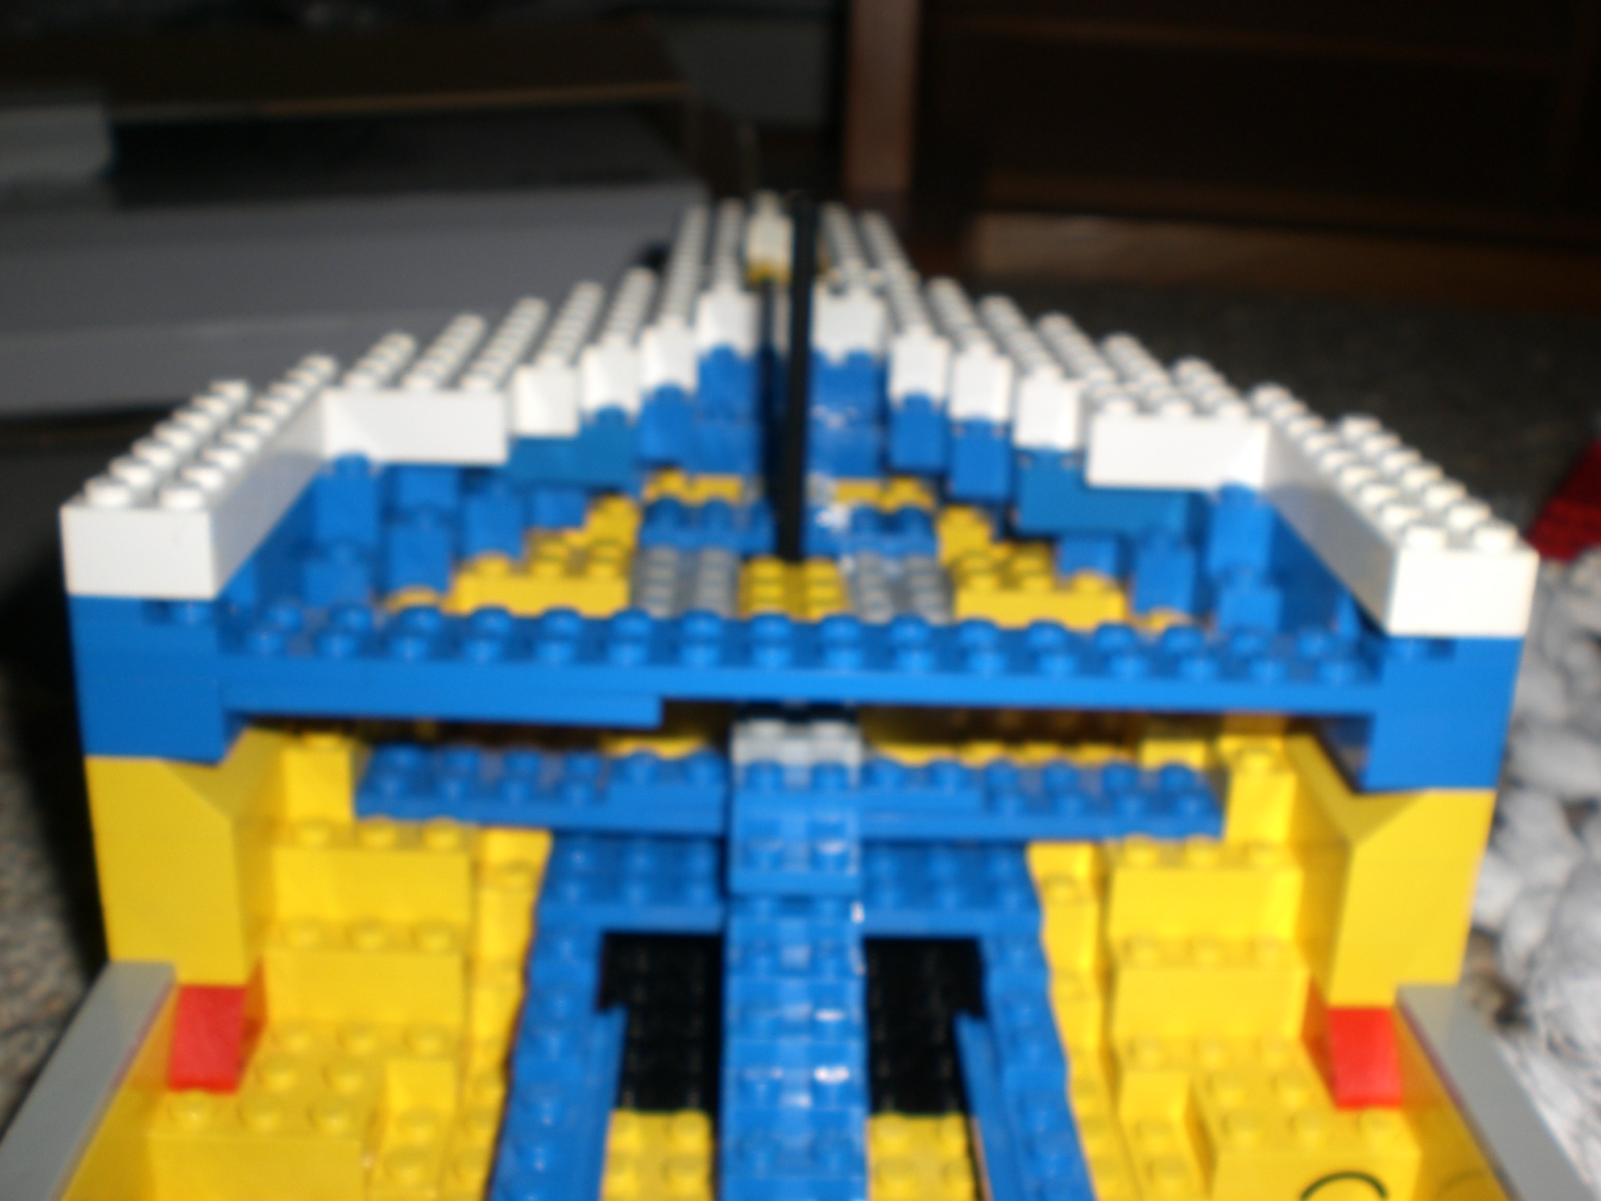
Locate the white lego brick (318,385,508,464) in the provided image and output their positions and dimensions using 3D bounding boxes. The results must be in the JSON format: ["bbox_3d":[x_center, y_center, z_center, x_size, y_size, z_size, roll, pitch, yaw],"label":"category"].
[{"bbox_3d":[-0.053,-0.026,0.243,0.024,0.011,0.010,2,20,-2],"label":"white lego brick"}]

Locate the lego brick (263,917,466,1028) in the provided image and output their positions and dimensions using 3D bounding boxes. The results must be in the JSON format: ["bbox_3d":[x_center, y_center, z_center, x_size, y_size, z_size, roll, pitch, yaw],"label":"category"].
[{"bbox_3d":[-0.053,0.043,0.219,0.024,0.011,0.015,2,20,-2],"label":"lego brick"}]

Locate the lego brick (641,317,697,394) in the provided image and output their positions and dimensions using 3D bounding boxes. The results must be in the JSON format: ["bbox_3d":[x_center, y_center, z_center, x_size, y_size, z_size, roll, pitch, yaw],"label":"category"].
[{"bbox_3d":[-0.021,-0.039,0.282,0.008,0.011,0.010,2,20,-2],"label":"lego brick"}]

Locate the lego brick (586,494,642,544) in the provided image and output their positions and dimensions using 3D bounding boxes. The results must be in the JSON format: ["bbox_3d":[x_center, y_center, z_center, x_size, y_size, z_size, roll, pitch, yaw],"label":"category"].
[{"bbox_3d":[-0.030,-0.012,0.291,0.008,0.011,0.012,2,20,-2],"label":"lego brick"}]

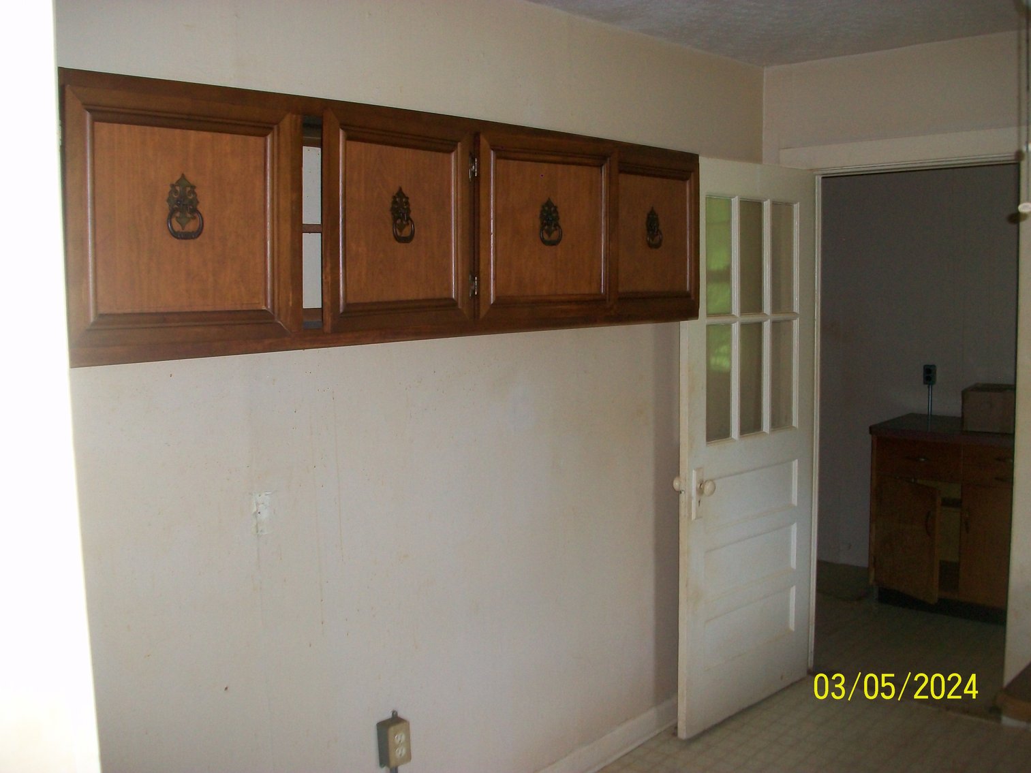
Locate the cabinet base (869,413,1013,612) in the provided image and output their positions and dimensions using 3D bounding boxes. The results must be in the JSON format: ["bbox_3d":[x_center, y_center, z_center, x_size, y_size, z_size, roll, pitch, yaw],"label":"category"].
[{"bbox_3d":[2.255,0.644,4.912,0.883,0.888,0.616,5,9,43],"label":"cabinet base"}]

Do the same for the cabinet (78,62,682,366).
[{"bbox_3d":[-0.212,-0.379,2.507,0.310,0.506,1.965,5,9,43],"label":"cabinet"}]

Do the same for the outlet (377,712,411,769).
[{"bbox_3d":[-0.328,0.938,2.695,0.056,0.127,0.075,5,9,43],"label":"outlet"}]

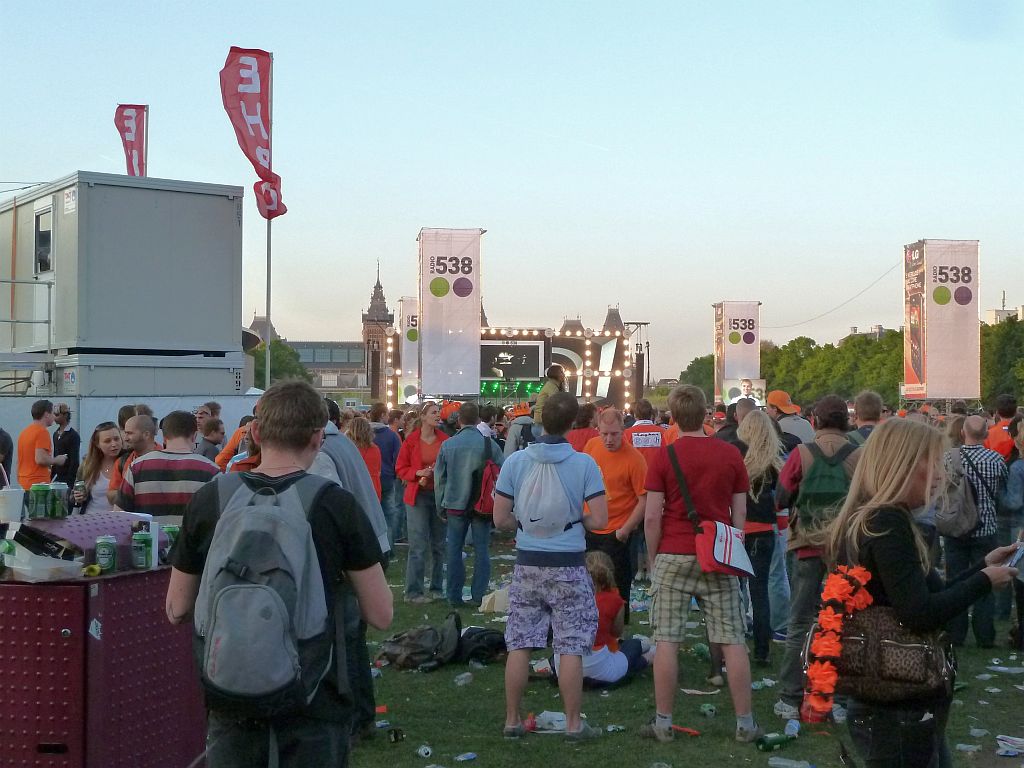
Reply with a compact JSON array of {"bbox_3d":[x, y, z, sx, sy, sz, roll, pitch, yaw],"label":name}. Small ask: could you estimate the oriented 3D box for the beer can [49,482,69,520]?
[{"bbox_3d":[-1.469,0.379,4.600,0.066,0.116,0.066,0,-1,-17],"label":"beer can"}]

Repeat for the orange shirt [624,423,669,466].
[{"bbox_3d":[1.269,0.694,13.600,0.540,0.700,0.290,0,-1,3],"label":"orange shirt"}]

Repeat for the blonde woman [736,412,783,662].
[{"bbox_3d":[1.684,1.049,9.700,0.460,1.720,0.340,0,-1,-3],"label":"blonde woman"}]

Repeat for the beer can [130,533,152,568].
[{"bbox_3d":[-1.239,0.559,4.760,0.066,0.115,0.066,0,-1,-12],"label":"beer can"}]

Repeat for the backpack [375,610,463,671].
[{"bbox_3d":[-0.625,1.727,9.600,0.560,0.340,0.270,0,-45,0],"label":"backpack"}]

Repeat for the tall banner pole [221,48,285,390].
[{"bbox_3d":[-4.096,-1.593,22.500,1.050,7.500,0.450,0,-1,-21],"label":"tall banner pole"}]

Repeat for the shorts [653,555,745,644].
[{"bbox_3d":[0.963,1.108,7.370,0.480,0.490,0.320,0,-1,3],"label":"shorts"}]

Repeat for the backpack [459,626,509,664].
[{"bbox_3d":[-0.172,1.768,9.600,0.400,0.230,0.330,0,-1,0],"label":"backpack"}]

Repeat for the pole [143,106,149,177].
[{"bbox_3d":[-7.966,-1.981,30.950,0.080,8.200,0.080,0,-1,0],"label":"pole"}]

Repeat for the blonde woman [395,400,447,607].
[{"bbox_3d":[-0.778,1.014,12.200,0.480,1.710,0.330,1,-1,-30],"label":"blonde woman"}]

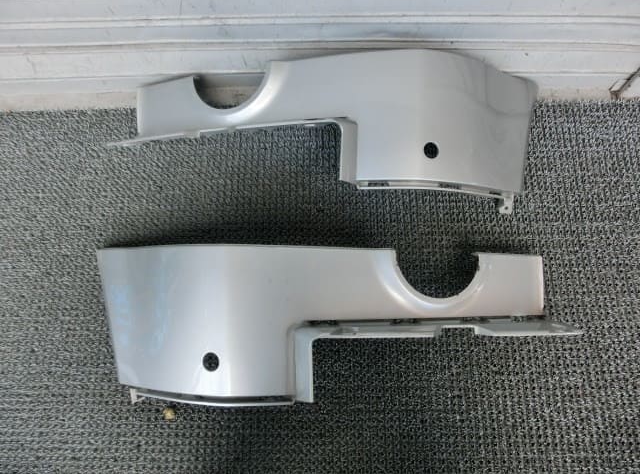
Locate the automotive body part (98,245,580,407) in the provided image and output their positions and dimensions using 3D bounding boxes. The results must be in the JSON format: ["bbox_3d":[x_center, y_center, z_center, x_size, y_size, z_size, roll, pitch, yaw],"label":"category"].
[{"bbox_3d":[0.020,0.141,0.729,0.869,0.146,0.270,1,72,0],"label":"automotive body part"}]

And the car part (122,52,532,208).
[{"bbox_3d":[0.009,-0.199,0.817,0.869,0.146,0.270,0,72,2],"label":"car part"}]

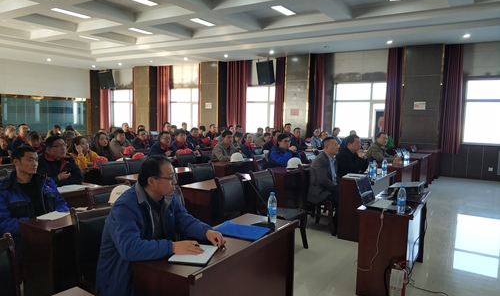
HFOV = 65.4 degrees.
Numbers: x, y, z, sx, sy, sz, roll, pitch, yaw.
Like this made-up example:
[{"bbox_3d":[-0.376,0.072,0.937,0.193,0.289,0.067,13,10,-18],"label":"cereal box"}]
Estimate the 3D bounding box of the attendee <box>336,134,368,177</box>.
[{"bbox_3d":[1.466,0.459,5.879,0.750,1.300,0.550,4,5,32],"label":"attendee"}]

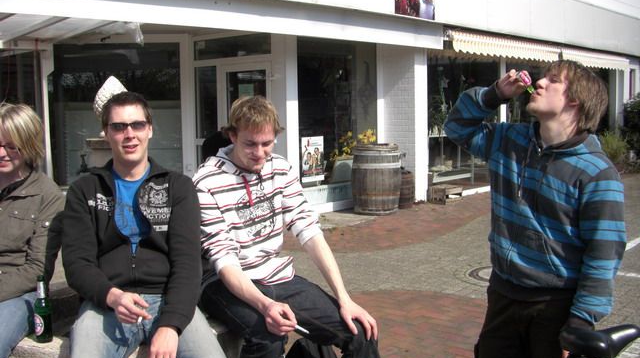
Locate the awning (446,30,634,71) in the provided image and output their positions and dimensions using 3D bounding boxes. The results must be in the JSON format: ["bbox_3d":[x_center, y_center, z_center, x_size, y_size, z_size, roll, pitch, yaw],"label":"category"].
[{"bbox_3d":[4.791,-2.455,13.970,0.400,0.340,8.900,4,8,39],"label":"awning"}]

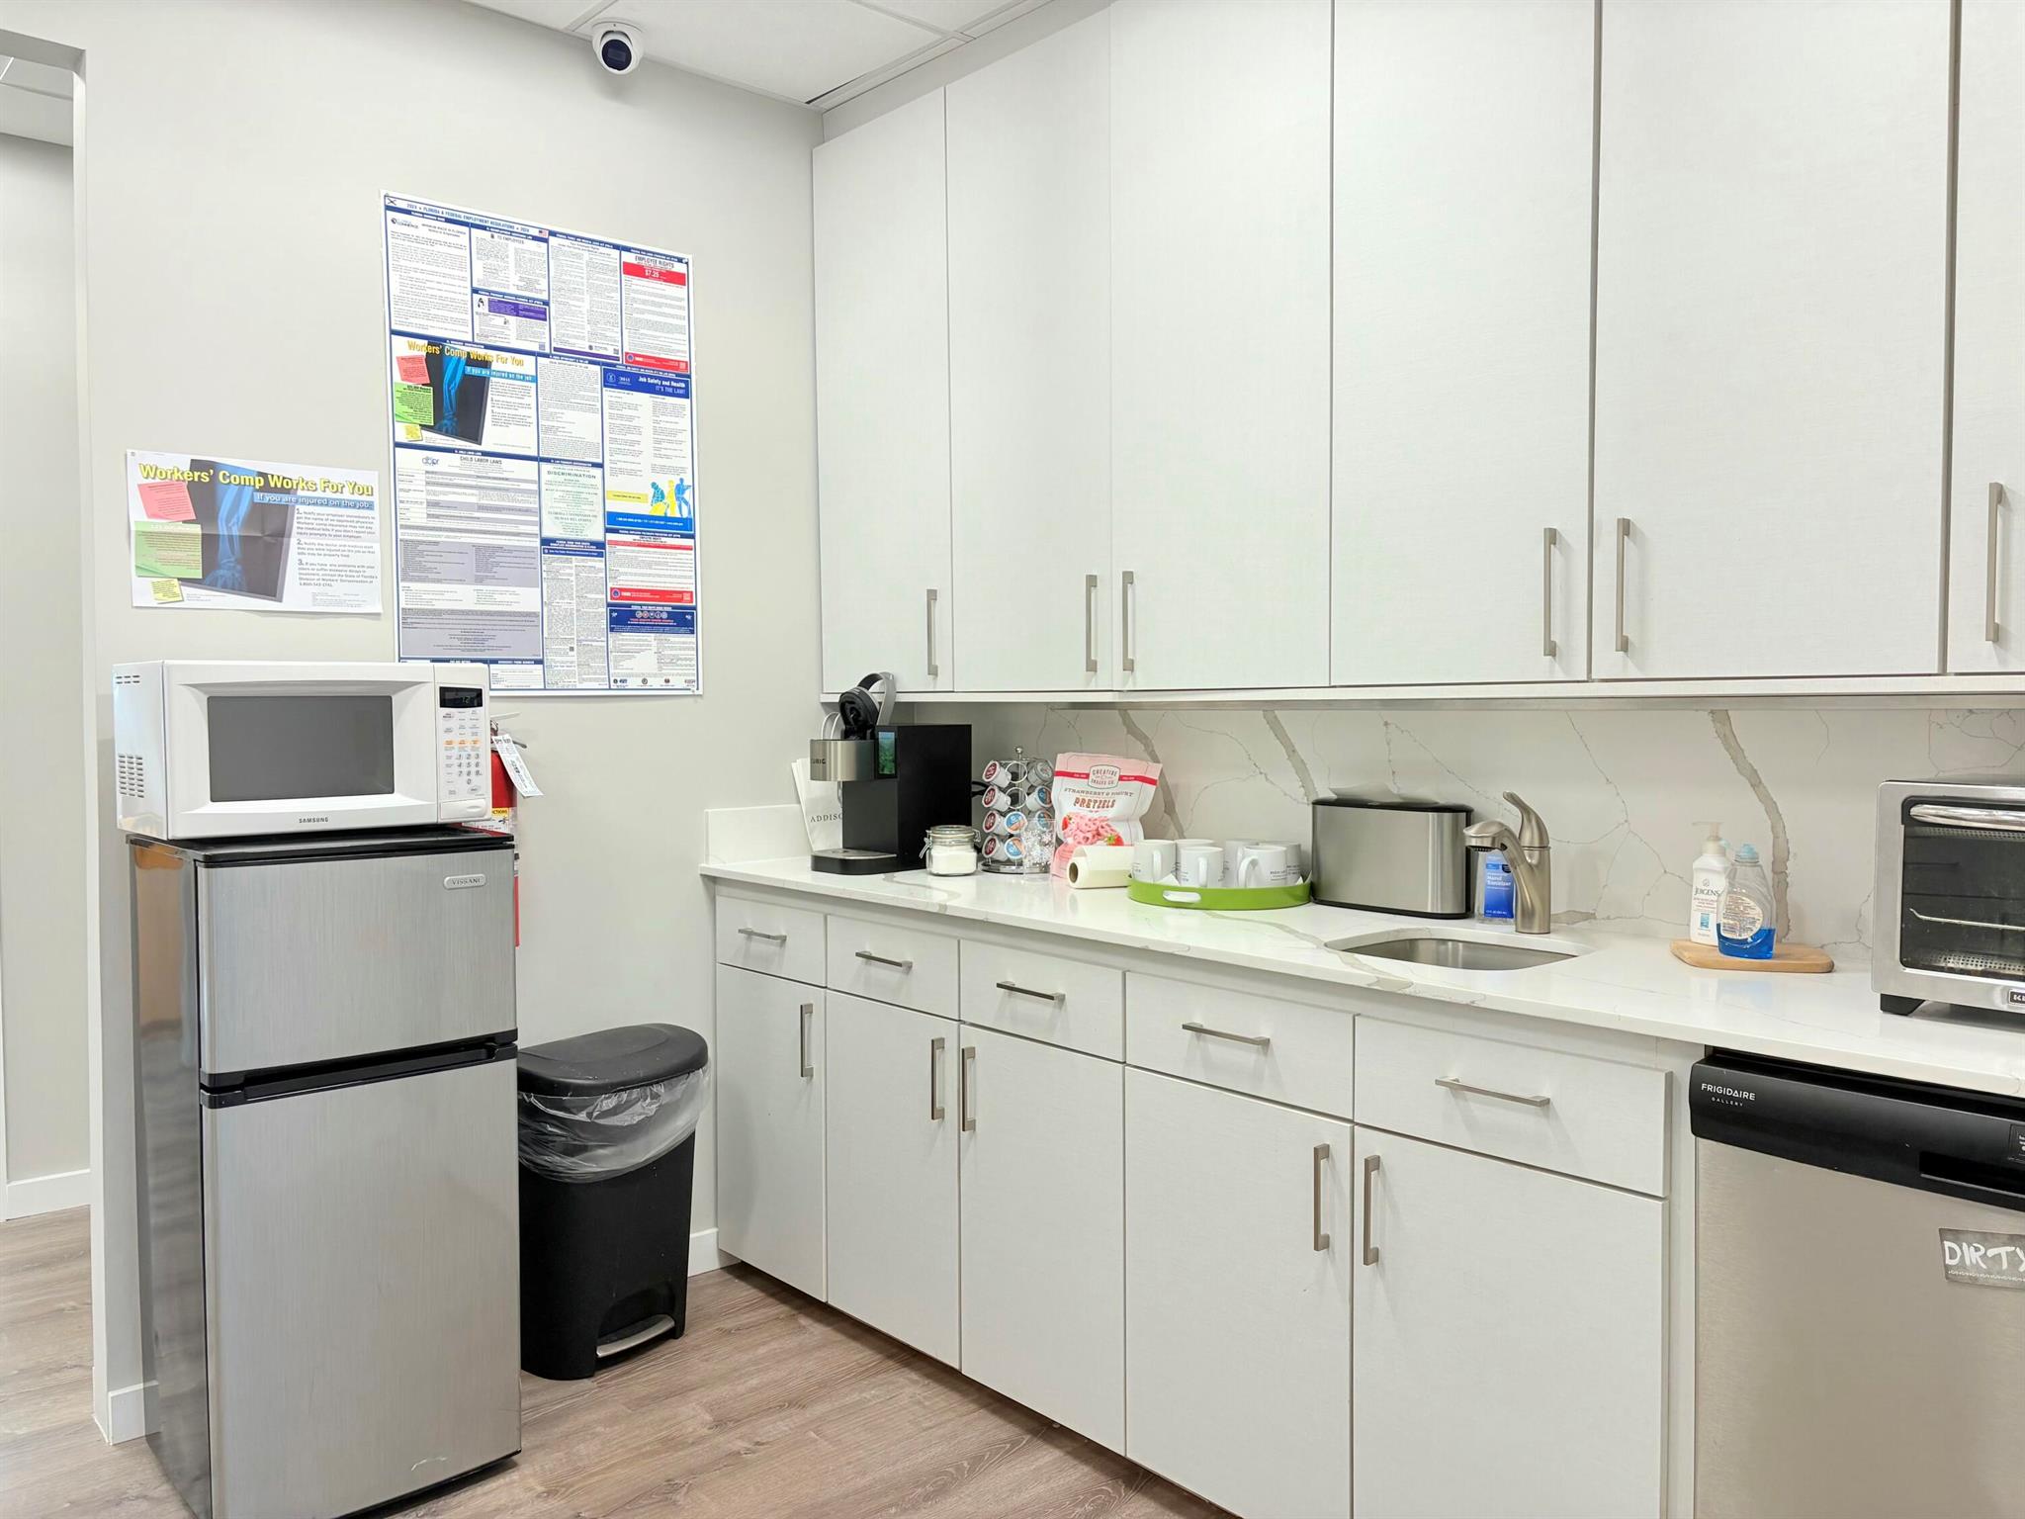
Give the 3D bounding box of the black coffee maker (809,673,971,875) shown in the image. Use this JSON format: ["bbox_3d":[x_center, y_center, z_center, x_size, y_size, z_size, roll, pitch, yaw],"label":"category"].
[{"bbox_3d":[-0.275,0.029,3.390,0.340,0.424,0.185,-2,3,-41],"label":"black coffee maker"}]

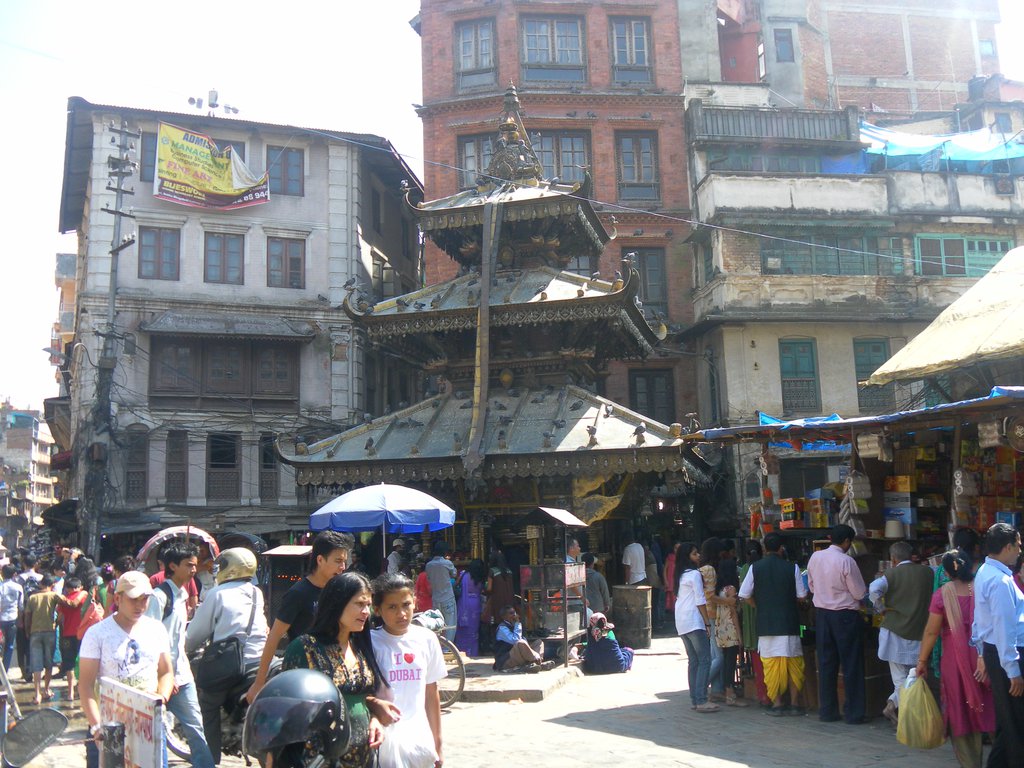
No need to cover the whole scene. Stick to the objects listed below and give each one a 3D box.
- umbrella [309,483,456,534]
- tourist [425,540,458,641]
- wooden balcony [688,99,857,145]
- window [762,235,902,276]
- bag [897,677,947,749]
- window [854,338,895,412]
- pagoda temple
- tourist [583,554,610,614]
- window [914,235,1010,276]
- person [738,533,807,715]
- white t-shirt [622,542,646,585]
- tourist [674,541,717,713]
[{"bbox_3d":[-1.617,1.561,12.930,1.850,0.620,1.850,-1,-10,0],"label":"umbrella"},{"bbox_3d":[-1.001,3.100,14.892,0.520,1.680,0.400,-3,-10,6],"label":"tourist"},{"bbox_3d":[6.165,-5.948,24.383,3.750,0.920,1.000,0,-10,-6],"label":"wooden balcony"},{"bbox_3d":[7.025,-2.810,22.754,3.203,0.958,0.180,0,-10,-6],"label":"window"},{"bbox_3d":[2.448,1.964,6.190,0.300,0.440,0.220,-6,-11,22],"label":"bag"},{"bbox_3d":[8.075,-0.184,23.103,0.840,1.620,0.180,0,-10,-6],"label":"window"},{"bbox_3d":[0.134,-0.511,17.948,6.100,10.010,6.100,-4,-10,12],"label":"pagoda temple"},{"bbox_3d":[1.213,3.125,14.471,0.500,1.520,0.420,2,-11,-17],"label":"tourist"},{"bbox_3d":[10.047,-2.853,23.096,2.310,0.972,0.180,0,-10,-6],"label":"window"},{"bbox_3d":[2.446,2.228,9.596,0.580,1.670,0.380,-4,-10,14],"label":"person"},{"bbox_3d":[1.950,2.836,16.347,0.420,0.660,0.260,4,-12,-30],"label":"white t-shirt"},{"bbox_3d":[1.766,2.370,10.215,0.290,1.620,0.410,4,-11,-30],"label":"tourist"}]

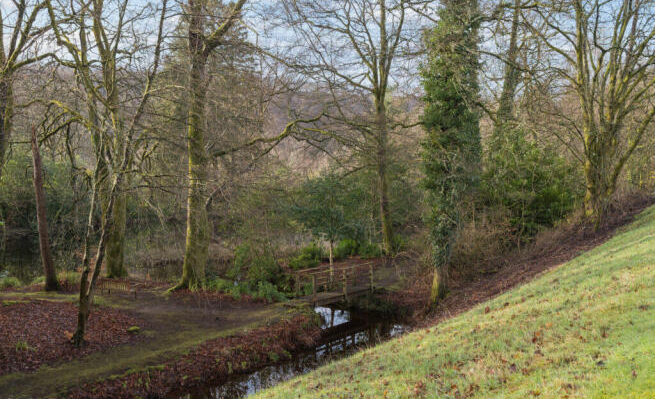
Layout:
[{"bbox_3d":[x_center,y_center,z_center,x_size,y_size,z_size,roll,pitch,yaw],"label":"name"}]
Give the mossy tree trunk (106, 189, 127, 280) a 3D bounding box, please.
[{"bbox_3d":[-10.316,1.668,31.139,1.000,4.315,0.950,0,2,-18],"label":"mossy tree trunk"}]

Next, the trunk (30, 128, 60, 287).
[{"bbox_3d":[-12.298,0.440,27.607,0.580,7.118,0.550,-5,2,-24],"label":"trunk"}]

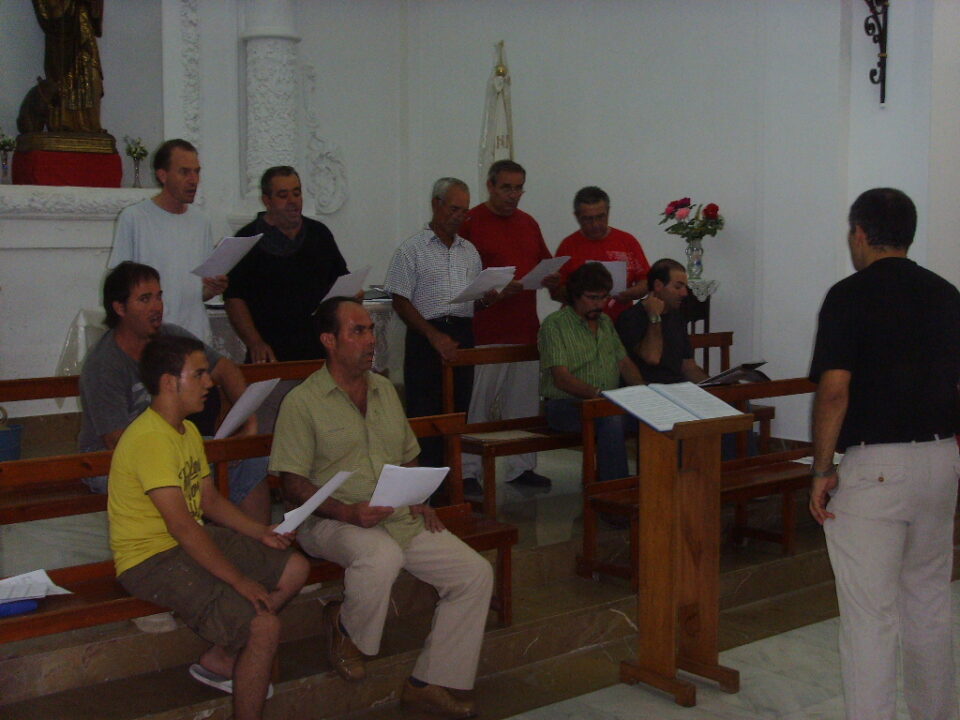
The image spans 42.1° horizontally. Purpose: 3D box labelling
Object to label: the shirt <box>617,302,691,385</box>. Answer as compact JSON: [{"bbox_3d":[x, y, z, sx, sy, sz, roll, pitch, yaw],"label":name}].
[{"bbox_3d":[0.940,-0.007,6.800,0.320,0.623,0.480,3,6,40],"label":"shirt"}]

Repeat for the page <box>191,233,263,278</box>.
[{"bbox_3d":[-1.113,-0.465,5.487,0.297,0.012,0.210,-38,-17,36],"label":"page"}]

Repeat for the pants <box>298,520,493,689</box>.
[{"bbox_3d":[-0.294,0.837,4.480,0.530,0.600,0.650,-4,6,-38],"label":"pants"}]

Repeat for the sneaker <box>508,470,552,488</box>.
[{"bbox_3d":[0.266,0.641,6.904,0.290,0.100,0.105,2,6,26],"label":"sneaker"}]

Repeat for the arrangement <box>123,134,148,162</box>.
[{"bbox_3d":[-2.851,-1.758,10.327,0.210,0.210,0.190,-4,6,-39],"label":"arrangement"}]

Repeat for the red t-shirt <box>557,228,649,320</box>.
[{"bbox_3d":[0.727,-0.456,7.472,0.540,0.690,0.320,-1,5,-13],"label":"red t-shirt"}]

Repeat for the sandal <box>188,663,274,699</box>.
[{"bbox_3d":[-0.821,1.042,4.099,0.285,0.075,0.100,10,8,19],"label":"sandal"}]

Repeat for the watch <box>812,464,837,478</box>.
[{"bbox_3d":[1.012,0.327,3.660,0.058,0.042,0.060,-2,5,-13],"label":"watch"}]

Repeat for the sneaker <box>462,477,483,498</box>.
[{"bbox_3d":[-0.035,0.662,6.673,0.105,0.105,0.285,-3,6,-30],"label":"sneaker"}]

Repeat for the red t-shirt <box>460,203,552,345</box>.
[{"bbox_3d":[0.125,-0.463,6.697,0.520,0.755,0.320,-3,6,-33],"label":"red t-shirt"}]

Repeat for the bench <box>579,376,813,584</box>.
[{"bbox_3d":[1.379,0.523,6.076,2.160,0.793,0.379,-4,6,-39],"label":"bench"}]

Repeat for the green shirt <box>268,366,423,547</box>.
[{"bbox_3d":[-0.485,0.351,4.522,0.540,0.668,0.340,-3,5,-31],"label":"green shirt"}]

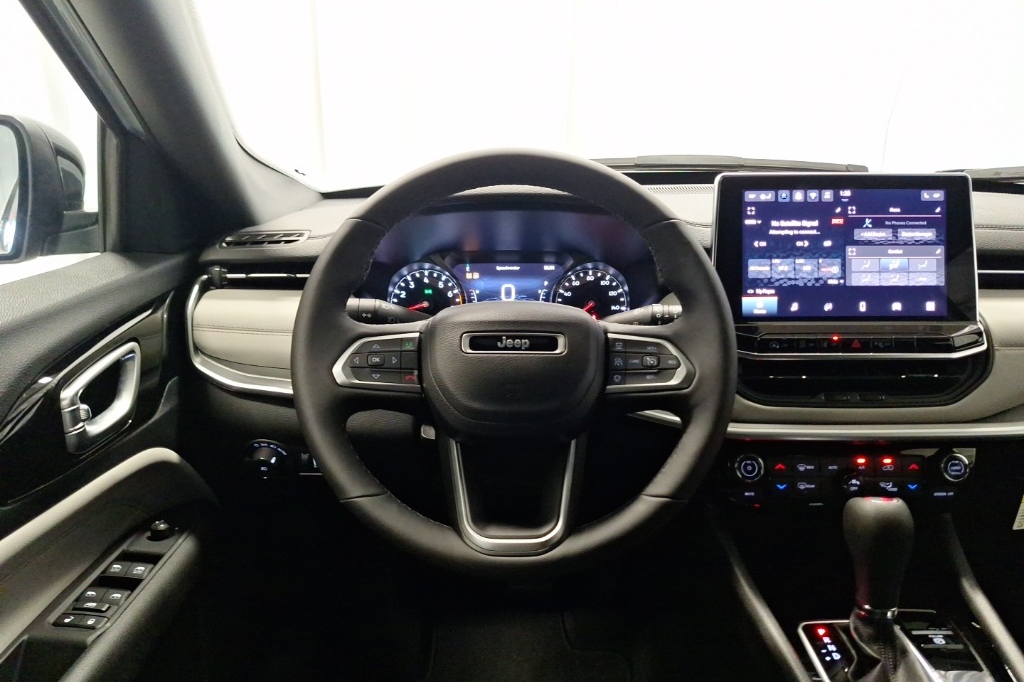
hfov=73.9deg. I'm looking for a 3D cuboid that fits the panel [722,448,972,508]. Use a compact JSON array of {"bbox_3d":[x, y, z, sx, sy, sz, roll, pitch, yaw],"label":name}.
[{"bbox_3d":[0.376,0.150,0.760,0.278,0.070,0.040,0,-2,0],"label":"panel"}]

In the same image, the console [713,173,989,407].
[{"bbox_3d":[0.369,-0.057,0.750,0.286,0.250,0.085,0,-2,0],"label":"console"}]

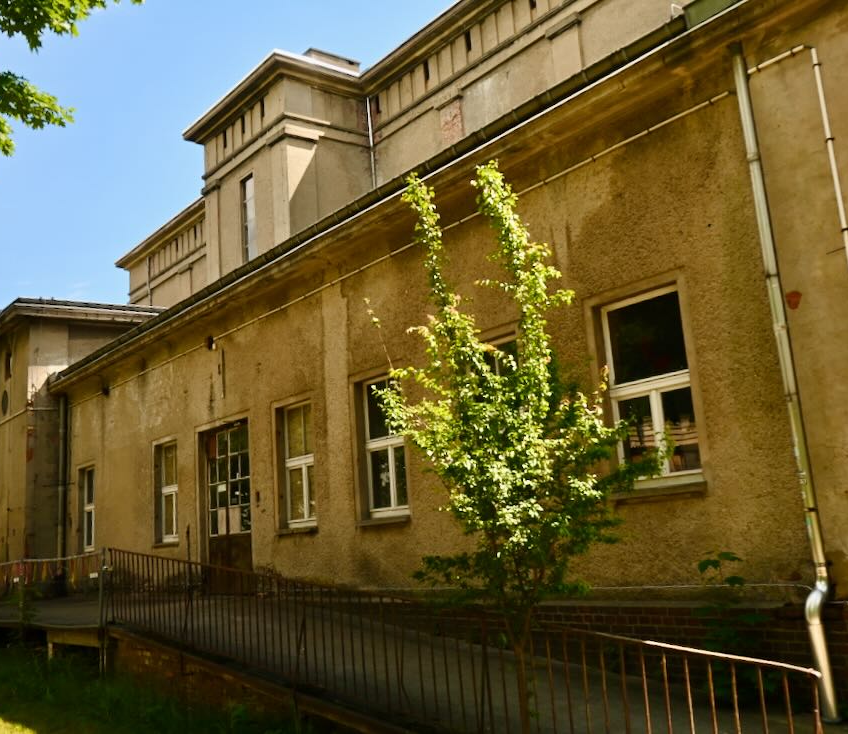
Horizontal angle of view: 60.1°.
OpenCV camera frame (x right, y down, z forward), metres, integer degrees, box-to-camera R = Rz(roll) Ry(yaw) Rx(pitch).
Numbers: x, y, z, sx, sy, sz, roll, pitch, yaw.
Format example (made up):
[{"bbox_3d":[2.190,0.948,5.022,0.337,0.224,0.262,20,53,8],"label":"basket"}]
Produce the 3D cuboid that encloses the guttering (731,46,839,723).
[{"bbox_3d":[2.876,-0.091,5.893,0.180,5.480,0.160,7,-15,-44],"label":"guttering"}]

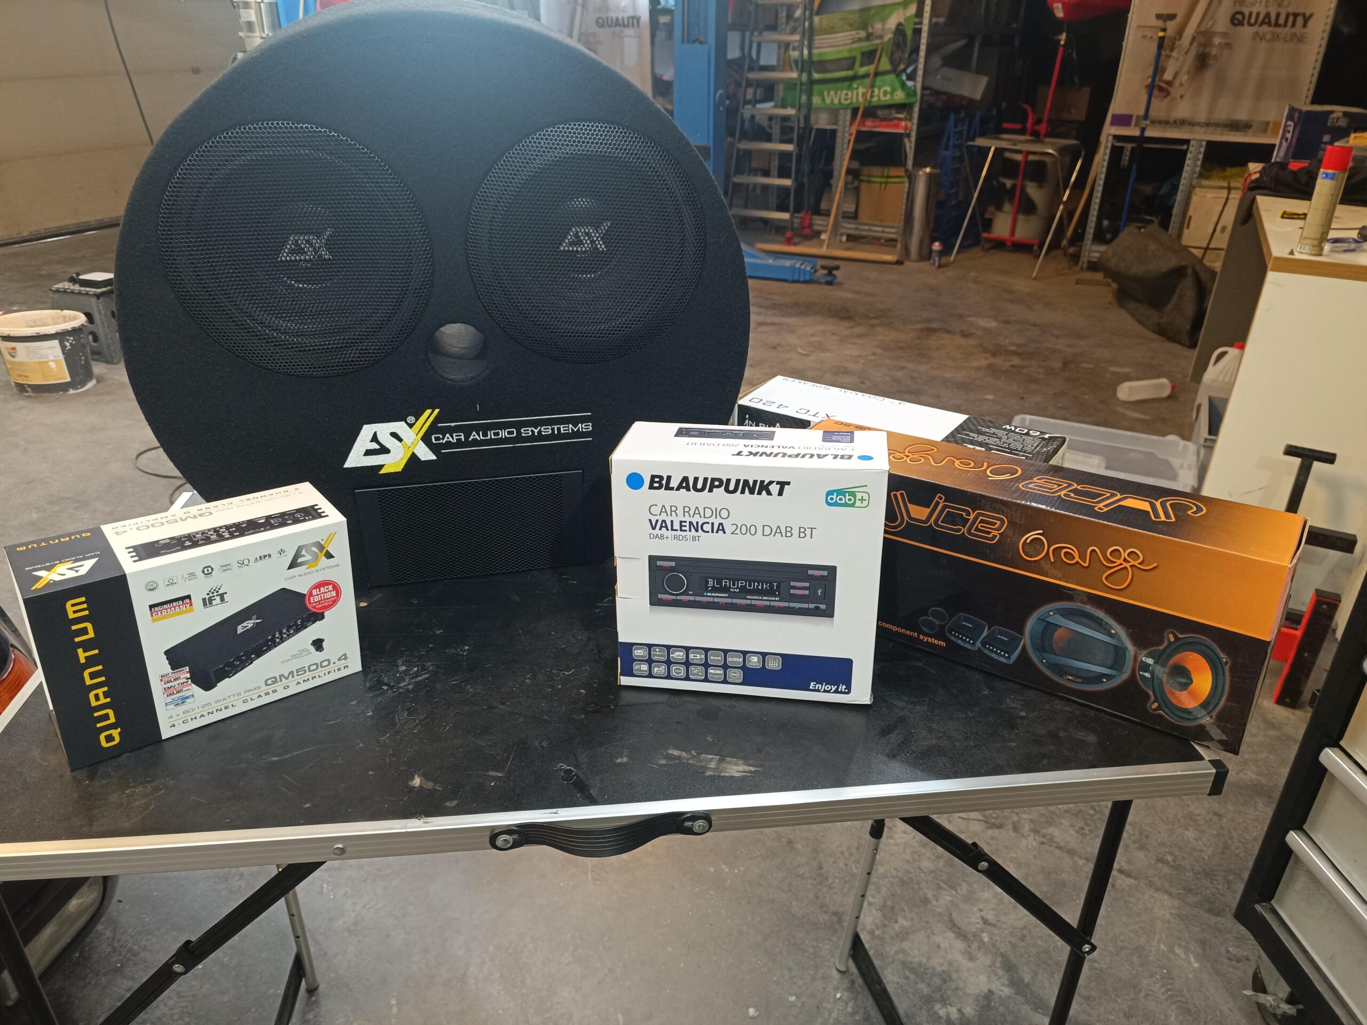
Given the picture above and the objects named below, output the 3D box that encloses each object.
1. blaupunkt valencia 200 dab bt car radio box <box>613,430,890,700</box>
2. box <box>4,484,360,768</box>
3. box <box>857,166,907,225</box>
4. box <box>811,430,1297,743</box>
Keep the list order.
[{"bbox_3d":[0.059,0.042,0.824,0.218,0.212,0.095,3,24,9],"label":"blaupunkt valencia 200 dab bt car radio box"},{"bbox_3d":[-0.401,0.085,0.786,0.228,0.152,0.089,-17,33,-36],"label":"box"},{"bbox_3d":[1.283,-2.034,6.149,0.290,0.290,0.420,6,27,11],"label":"box"},{"bbox_3d":[0.292,0.047,0.860,0.424,0.170,0.092,16,31,34],"label":"box"}]

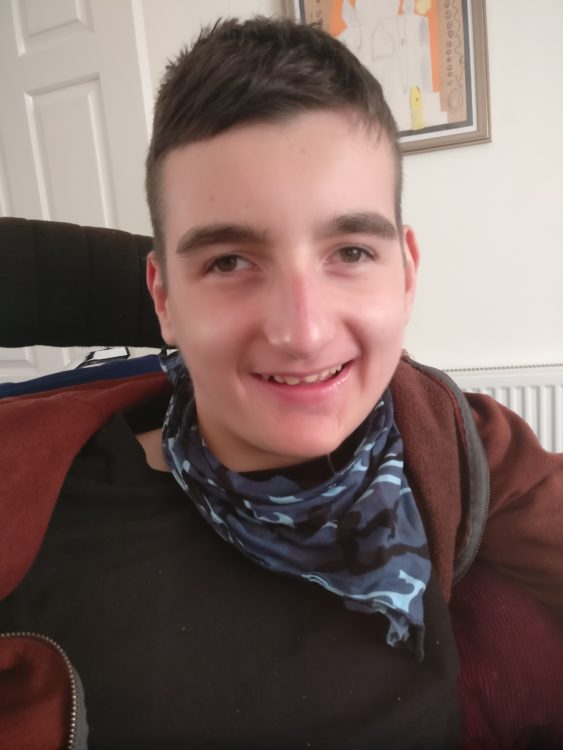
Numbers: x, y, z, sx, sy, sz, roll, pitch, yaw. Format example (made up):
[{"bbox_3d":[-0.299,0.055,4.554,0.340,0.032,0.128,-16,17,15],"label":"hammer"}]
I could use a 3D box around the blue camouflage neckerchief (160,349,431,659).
[{"bbox_3d":[0.006,0.078,0.440,0.185,0.200,0.155,-6,9,-4],"label":"blue camouflage neckerchief"}]

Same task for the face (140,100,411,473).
[{"bbox_3d":[0.004,-0.048,0.354,0.174,0.200,0.135,-6,6,-4],"label":"face"}]

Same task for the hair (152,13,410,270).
[{"bbox_3d":[-0.007,-0.133,0.418,0.168,0.180,0.190,-6,7,-3],"label":"hair"}]

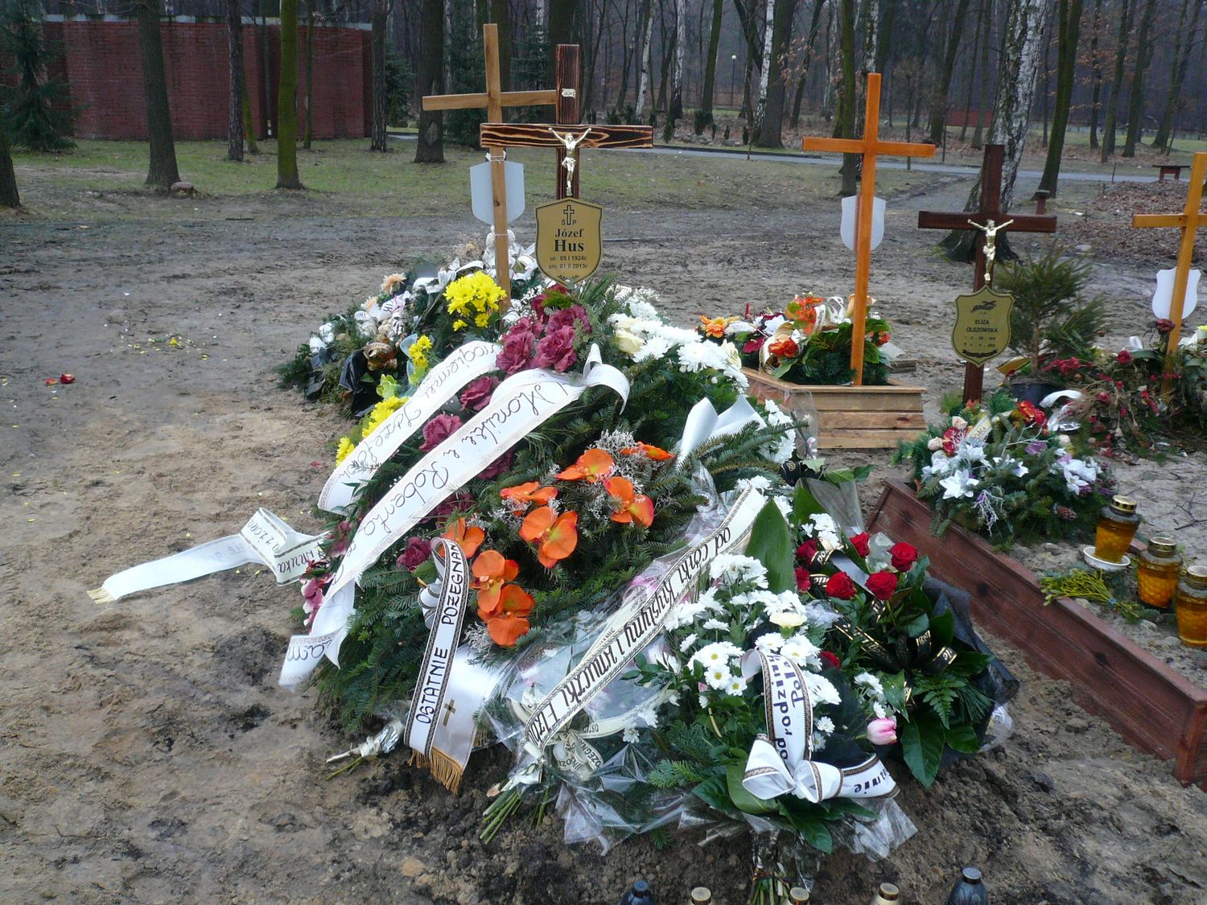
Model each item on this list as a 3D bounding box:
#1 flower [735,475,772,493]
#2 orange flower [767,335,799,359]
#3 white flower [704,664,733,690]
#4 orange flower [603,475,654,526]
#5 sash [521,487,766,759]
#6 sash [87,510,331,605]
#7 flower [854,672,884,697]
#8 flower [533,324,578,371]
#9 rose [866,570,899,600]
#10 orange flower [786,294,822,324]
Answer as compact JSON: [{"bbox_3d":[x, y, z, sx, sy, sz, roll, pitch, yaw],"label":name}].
[{"bbox_3d":[0.383,0.080,2.750,0.090,0.045,0.075,3,3,8],"label":"flower"},{"bbox_3d":[0.848,-0.500,5.100,0.140,0.110,0.110,4,-2,9],"label":"orange flower"},{"bbox_3d":[0.233,0.457,2.200,0.056,0.054,0.028,3,-12,7],"label":"white flower"},{"bbox_3d":[0.067,0.127,2.800,0.130,0.125,0.065,1,-13,0],"label":"orange flower"},{"bbox_3d":[0.125,0.352,2.495,0.110,0.120,0.840,38,58,11],"label":"sash"},{"bbox_3d":[-1.252,0.324,3.420,0.720,0.170,0.300,2,17,3],"label":"sash"},{"bbox_3d":[0.565,0.494,2.300,0.060,0.048,0.045,6,-12,15],"label":"flower"},{"bbox_3d":[-0.141,-0.304,3.150,0.130,0.125,0.085,3,-7,7],"label":"flower"},{"bbox_3d":[0.627,0.298,2.430,0.069,0.060,0.060,6,-12,15],"label":"rose"},{"bbox_3d":[0.945,-0.674,5.100,0.170,0.135,0.110,4,3,10],"label":"orange flower"}]

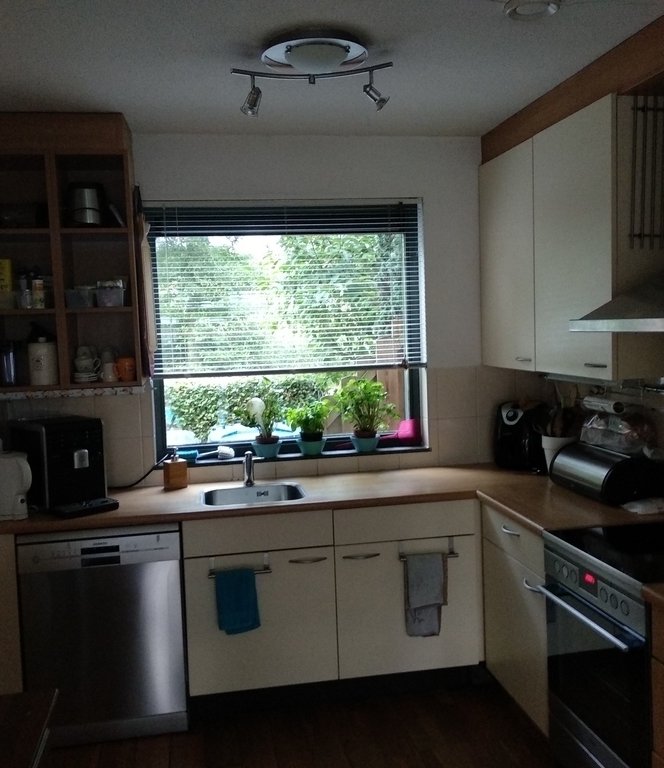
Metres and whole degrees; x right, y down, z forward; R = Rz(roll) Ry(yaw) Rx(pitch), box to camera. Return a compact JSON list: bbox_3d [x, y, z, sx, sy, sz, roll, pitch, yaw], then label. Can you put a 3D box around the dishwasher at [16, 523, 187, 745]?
[{"bbox_3d":[-0.911,0.947,3.210,0.598,0.840,0.580,-3,4,-9],"label":"dishwasher"}]

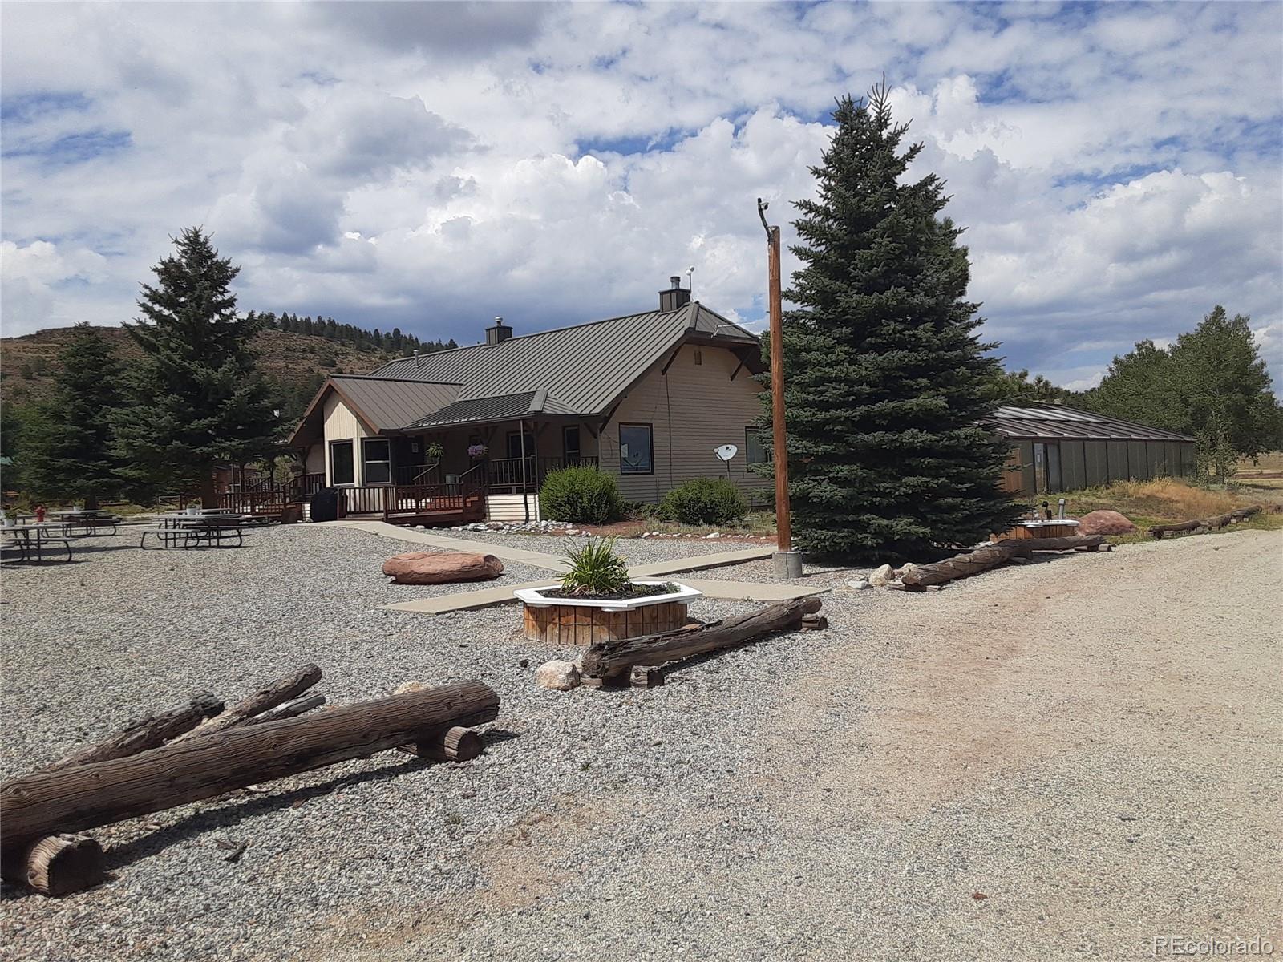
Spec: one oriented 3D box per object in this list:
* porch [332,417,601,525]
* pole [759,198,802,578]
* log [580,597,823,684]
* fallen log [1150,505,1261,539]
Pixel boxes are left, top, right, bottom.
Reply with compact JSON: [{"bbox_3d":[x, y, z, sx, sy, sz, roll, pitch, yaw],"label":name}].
[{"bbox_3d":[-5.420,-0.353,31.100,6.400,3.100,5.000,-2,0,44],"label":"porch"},{"bbox_3d":[1.974,-1.353,14.353,0.460,5.442,0.420,-2,0,0],"label":"pole"},{"bbox_3d":[0.627,1.220,8.019,0.230,0.230,2.972,-3,-1,41],"label":"log"},{"bbox_3d":[11.500,0.738,20.100,6.300,0.320,0.350,-2,0,-44],"label":"fallen log"}]

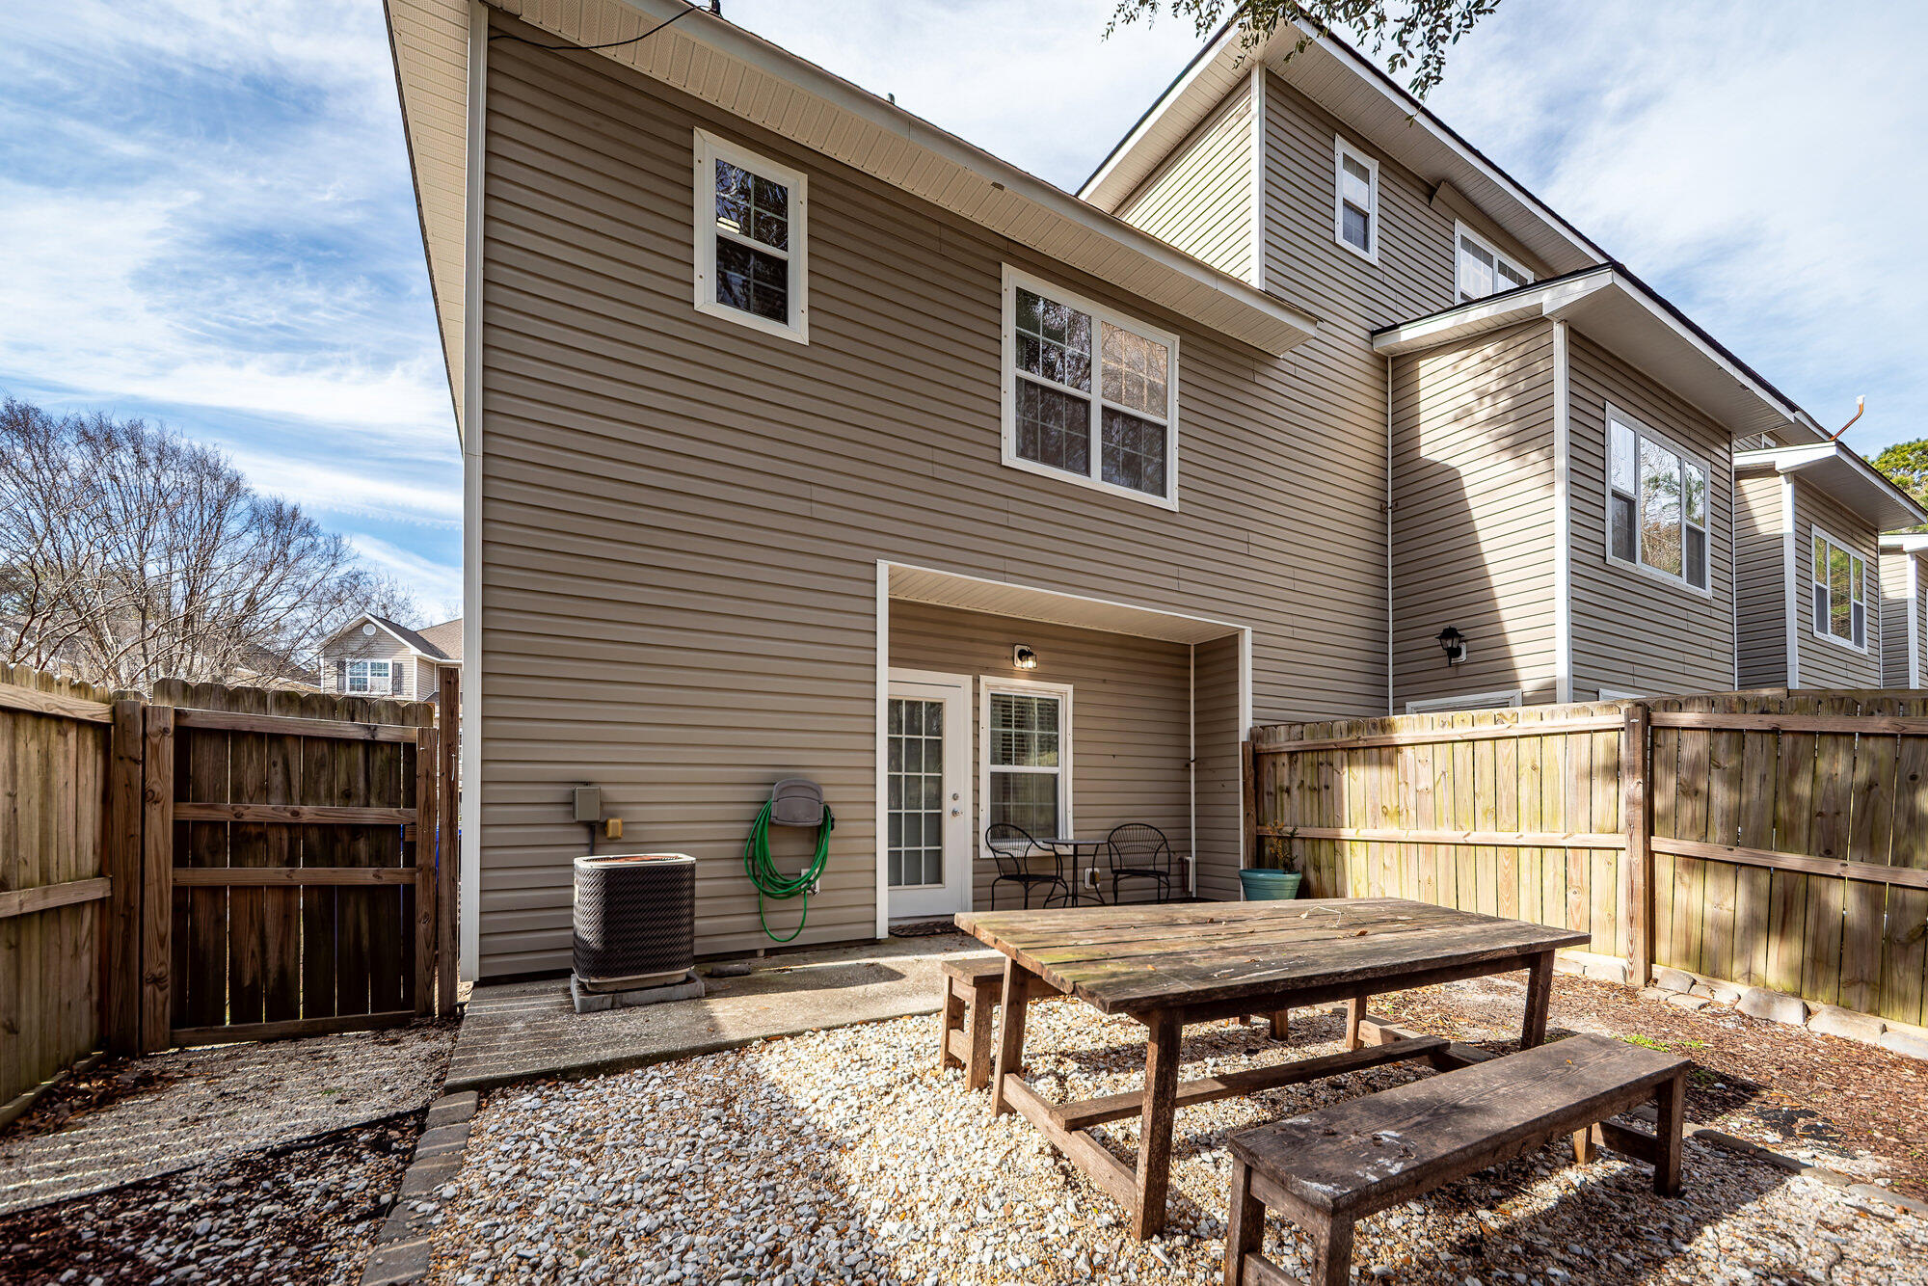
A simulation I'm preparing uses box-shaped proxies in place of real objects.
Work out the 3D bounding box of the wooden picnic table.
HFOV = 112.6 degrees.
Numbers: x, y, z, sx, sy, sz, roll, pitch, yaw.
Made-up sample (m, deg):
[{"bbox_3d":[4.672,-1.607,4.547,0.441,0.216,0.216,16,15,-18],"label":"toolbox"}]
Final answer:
[{"bbox_3d":[1.422,1.581,2.717,2.850,0.730,0.910,7,-9,-29],"label":"wooden picnic table"}]

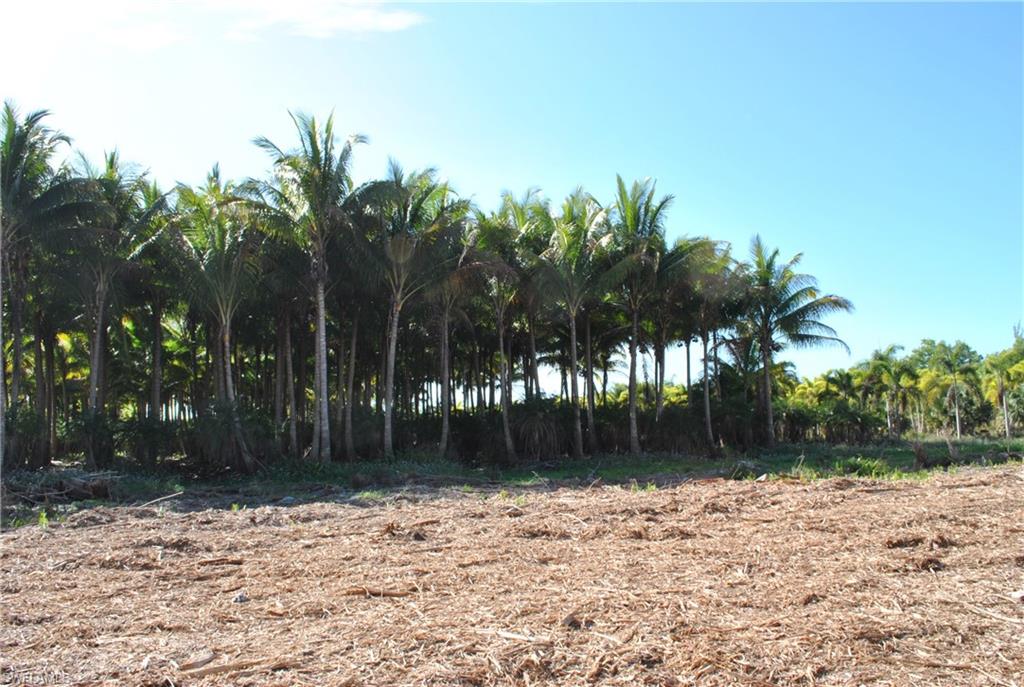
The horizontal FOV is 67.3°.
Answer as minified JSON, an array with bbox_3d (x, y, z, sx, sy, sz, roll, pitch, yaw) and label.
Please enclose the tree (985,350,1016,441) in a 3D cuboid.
[{"bbox_3d":[31.657,3.218,49.759,2.300,5.810,2.400,0,-5,0],"label":"tree"}]

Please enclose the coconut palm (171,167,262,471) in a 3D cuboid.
[{"bbox_3d":[-9.351,-0.847,24.431,2.900,9.660,2.900,0,-5,0],"label":"coconut palm"}]

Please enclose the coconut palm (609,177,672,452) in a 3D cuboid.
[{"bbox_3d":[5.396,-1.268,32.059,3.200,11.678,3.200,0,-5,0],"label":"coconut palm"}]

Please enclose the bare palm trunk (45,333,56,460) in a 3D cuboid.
[{"bbox_3d":[-16.600,1.891,27.705,0.360,4.600,0.320,0,-5,0],"label":"bare palm trunk"}]

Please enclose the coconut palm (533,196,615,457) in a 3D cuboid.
[{"bbox_3d":[2.477,-0.869,30.008,3.198,10.605,3.198,0,-5,0],"label":"coconut palm"}]

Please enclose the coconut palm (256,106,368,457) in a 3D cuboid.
[{"bbox_3d":[-7.302,-2.148,27.608,4.019,12.706,4.019,0,-5,0],"label":"coconut palm"}]

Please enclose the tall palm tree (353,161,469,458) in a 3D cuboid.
[{"bbox_3d":[-3.860,-1.413,29.553,4.532,11.548,4.532,0,-5,0],"label":"tall palm tree"}]

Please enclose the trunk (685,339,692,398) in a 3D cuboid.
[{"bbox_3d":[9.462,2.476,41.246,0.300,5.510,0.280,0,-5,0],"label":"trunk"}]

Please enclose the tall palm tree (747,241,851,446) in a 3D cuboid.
[{"bbox_3d":[14.579,-0.223,39.017,5.375,10.804,5.375,0,-5,0],"label":"tall palm tree"}]

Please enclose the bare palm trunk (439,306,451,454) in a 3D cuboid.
[{"bbox_3d":[-2.656,1.508,30.279,0.450,5.823,0.360,0,-5,0],"label":"bare palm trunk"}]

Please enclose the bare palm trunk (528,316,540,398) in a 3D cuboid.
[{"bbox_3d":[1.109,1.767,36.303,0.500,6.322,0.360,0,-5,0],"label":"bare palm trunk"}]

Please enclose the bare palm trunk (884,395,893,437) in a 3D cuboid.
[{"bbox_3d":[24.528,4.720,50.125,0.320,2.790,0.300,0,-5,0],"label":"bare palm trunk"}]

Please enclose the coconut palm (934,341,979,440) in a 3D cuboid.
[{"bbox_3d":[28.472,2.960,49.283,2.800,6.330,2.800,0,-5,0],"label":"coconut palm"}]

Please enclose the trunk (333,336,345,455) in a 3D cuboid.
[{"bbox_3d":[-7.156,2.127,31.733,0.450,4.858,0.360,0,-5,0],"label":"trunk"}]

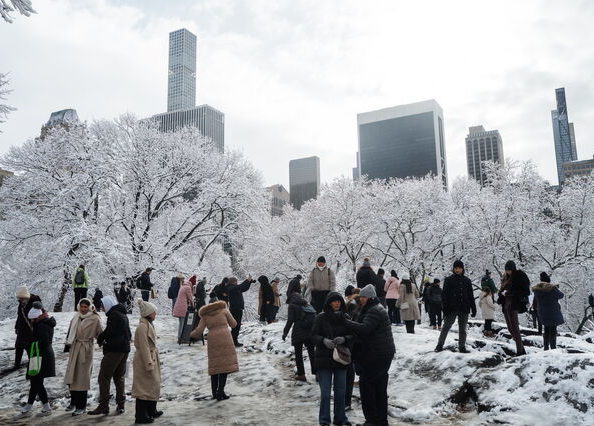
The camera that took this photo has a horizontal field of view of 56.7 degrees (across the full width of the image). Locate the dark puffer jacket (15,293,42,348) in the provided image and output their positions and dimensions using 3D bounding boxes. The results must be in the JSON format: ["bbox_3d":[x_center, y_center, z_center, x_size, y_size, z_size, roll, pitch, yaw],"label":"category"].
[{"bbox_3d":[-5.133,2.078,10.550,0.540,1.030,0.440,0,-10,-7],"label":"dark puffer jacket"}]

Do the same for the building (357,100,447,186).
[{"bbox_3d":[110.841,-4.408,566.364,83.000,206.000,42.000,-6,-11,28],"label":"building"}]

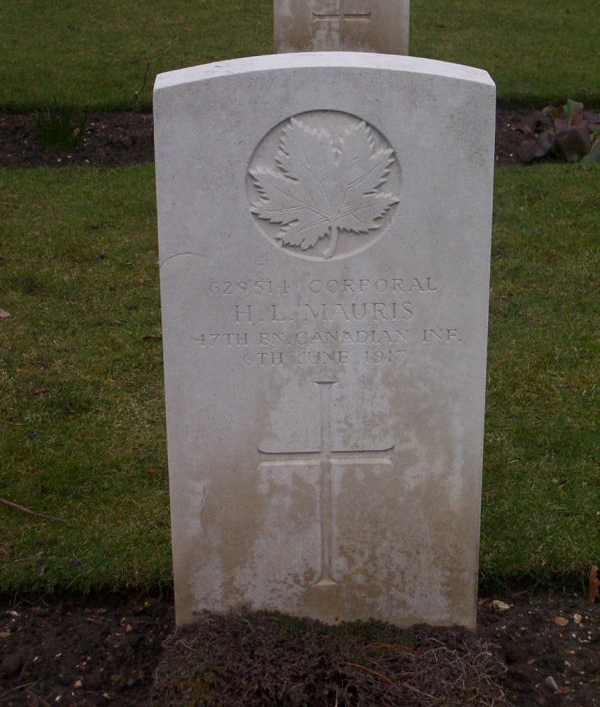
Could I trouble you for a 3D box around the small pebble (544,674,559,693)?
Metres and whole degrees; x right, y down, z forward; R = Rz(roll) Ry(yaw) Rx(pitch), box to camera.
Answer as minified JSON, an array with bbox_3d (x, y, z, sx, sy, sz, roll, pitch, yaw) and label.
[{"bbox_3d":[0.305,0.401,2.255,0.017,0.015,0.017,-1,24,0],"label":"small pebble"}]

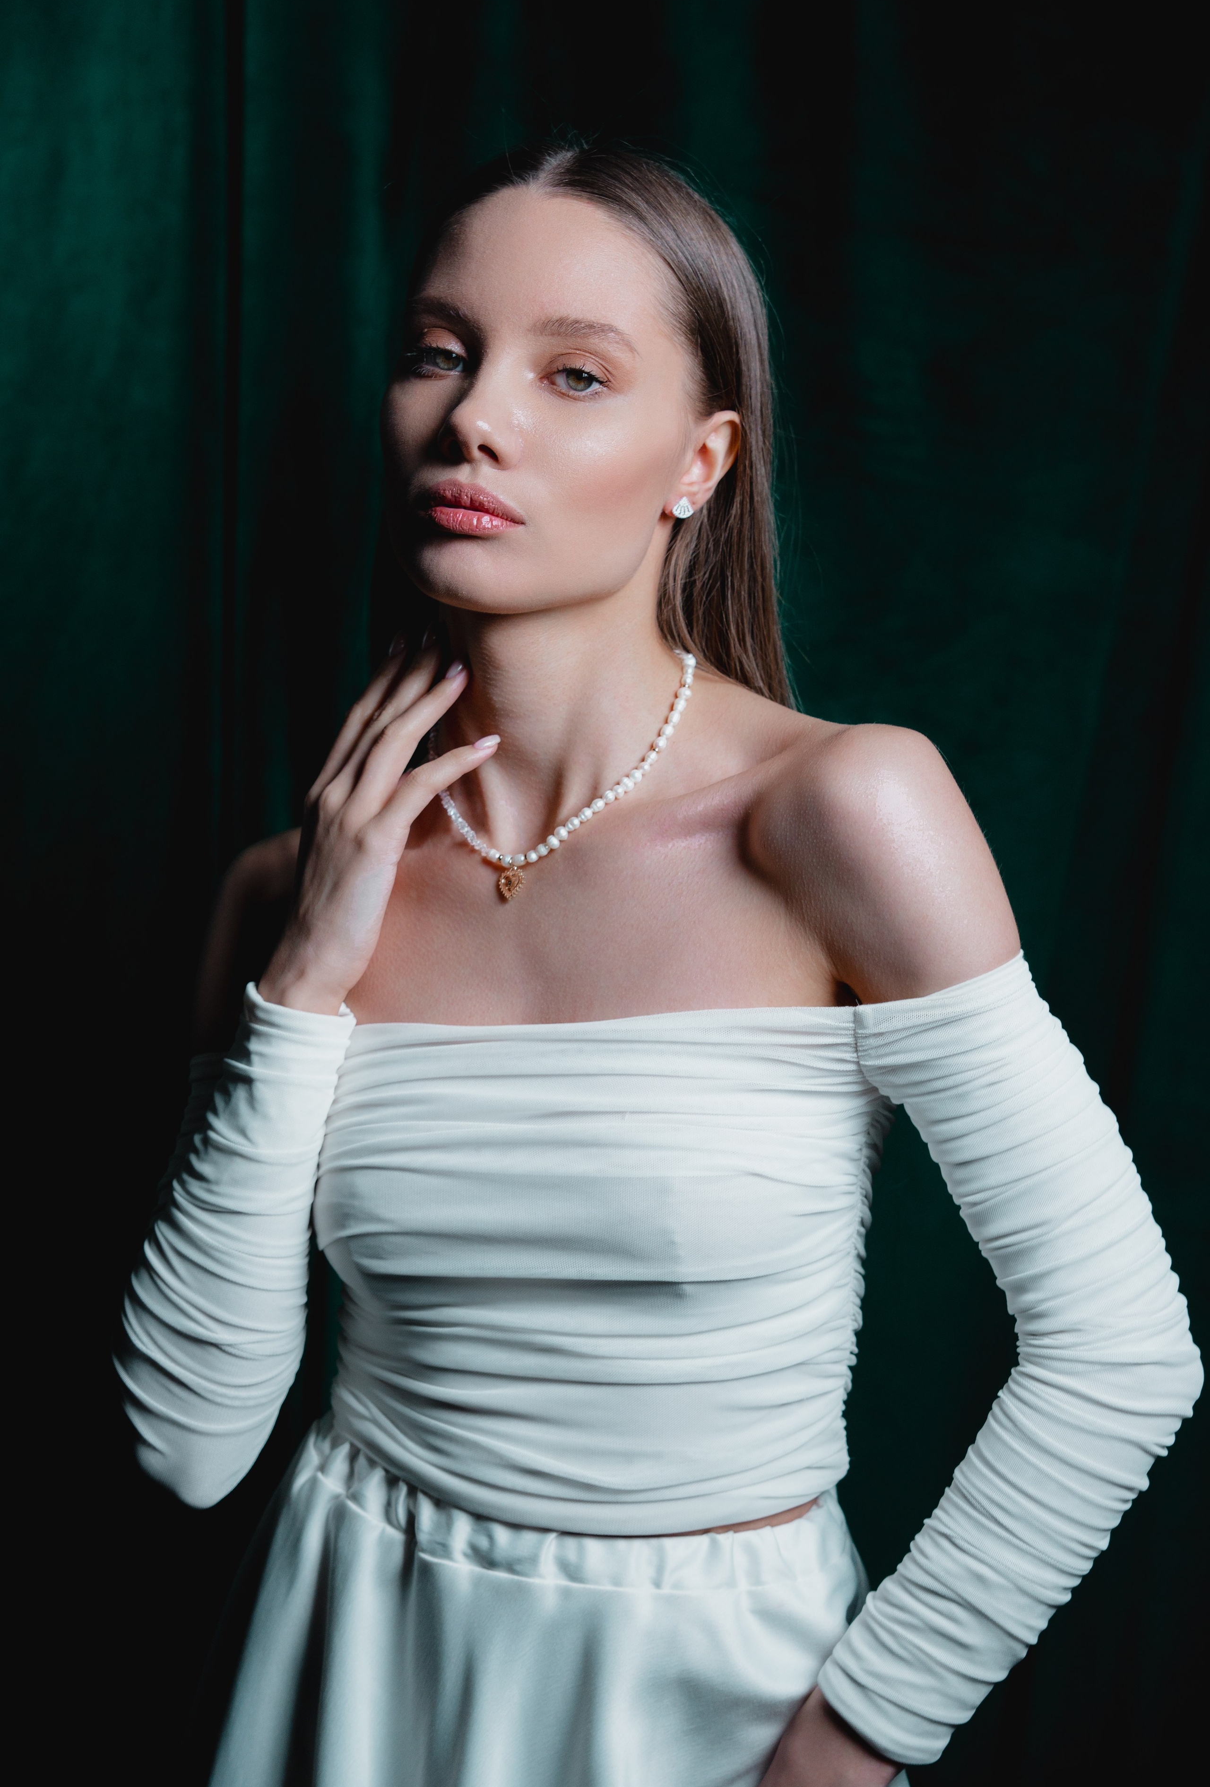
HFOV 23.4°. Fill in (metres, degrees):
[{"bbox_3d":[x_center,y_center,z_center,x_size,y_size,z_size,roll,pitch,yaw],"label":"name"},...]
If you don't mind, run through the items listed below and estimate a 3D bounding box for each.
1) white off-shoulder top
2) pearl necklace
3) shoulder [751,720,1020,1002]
[{"bbox_3d":[0.019,0.206,1.370,0.490,0.370,0.270,1,2,24],"label":"white off-shoulder top"},{"bbox_3d":[-0.019,-0.055,1.360,0.125,0.120,0.120,1,2,27],"label":"pearl necklace"},{"bbox_3d":[0.126,-0.014,1.300,0.120,0.125,0.120,1,2,26],"label":"shoulder"}]

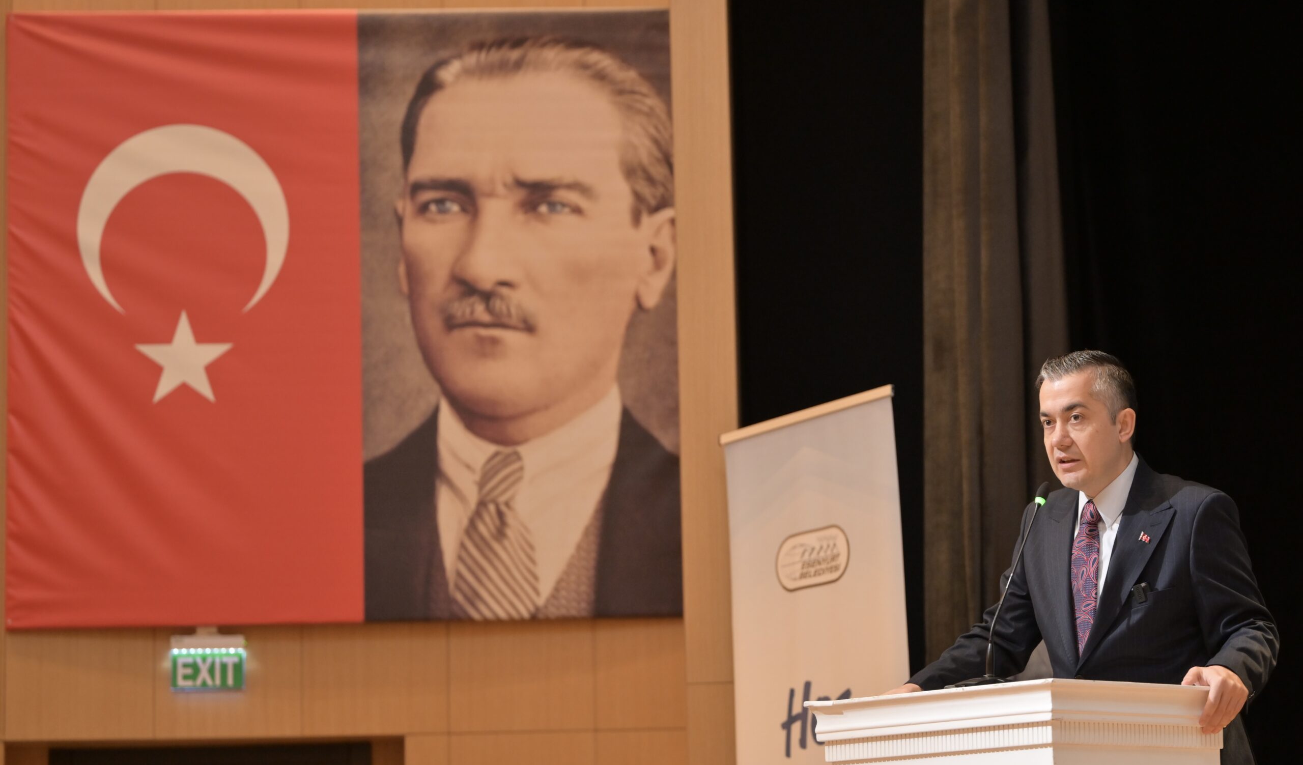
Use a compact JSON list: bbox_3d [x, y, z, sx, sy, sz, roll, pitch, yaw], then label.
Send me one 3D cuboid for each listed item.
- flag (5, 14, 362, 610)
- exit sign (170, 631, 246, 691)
[{"bbox_3d":[-1.687,-0.233,10.060,1.280,2.230,0.030,-1,-8,-4],"label":"flag"},{"bbox_3d":[-1.570,0.985,9.870,0.268,0.212,0.050,-1,-8,-4],"label":"exit sign"}]

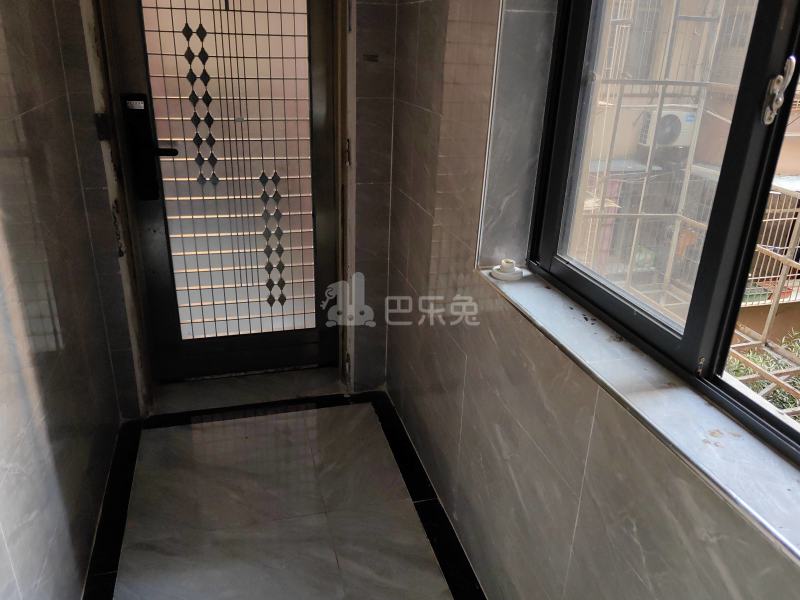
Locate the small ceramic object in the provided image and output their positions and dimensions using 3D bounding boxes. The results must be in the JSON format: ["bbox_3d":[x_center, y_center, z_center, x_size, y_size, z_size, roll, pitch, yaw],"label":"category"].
[{"bbox_3d":[0.264,-0.079,1.538,0.080,0.035,0.080,2,23,-1],"label":"small ceramic object"}]

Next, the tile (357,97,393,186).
[{"bbox_3d":[-0.092,-0.572,2.258,0.134,0.302,0.012,-4,24,-15],"label":"tile"}]

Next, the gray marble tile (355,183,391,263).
[{"bbox_3d":[-0.103,-0.292,2.377,0.134,0.302,0.012,-4,24,-15],"label":"gray marble tile"}]

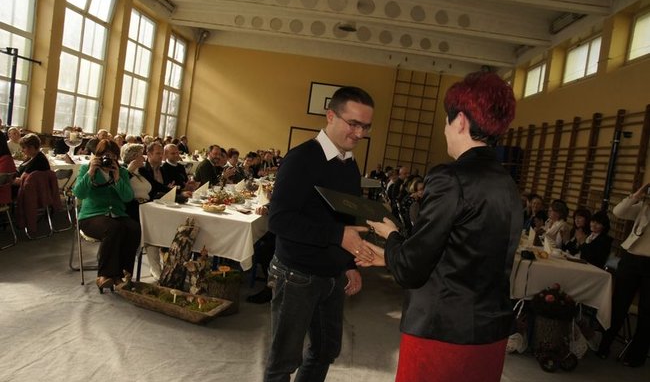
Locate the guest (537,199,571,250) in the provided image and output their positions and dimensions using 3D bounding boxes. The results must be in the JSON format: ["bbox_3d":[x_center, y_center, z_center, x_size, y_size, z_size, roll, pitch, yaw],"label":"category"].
[{"bbox_3d":[2.866,0.796,5.766,0.740,1.340,0.480,7,4,-12],"label":"guest"}]

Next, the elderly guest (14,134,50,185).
[{"bbox_3d":[-3.706,-0.084,5.551,0.750,1.250,0.480,9,4,9],"label":"elderly guest"}]

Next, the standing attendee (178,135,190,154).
[{"bbox_3d":[-4.732,-1.094,14.812,0.500,1.520,0.550,4,6,-45],"label":"standing attendee"}]

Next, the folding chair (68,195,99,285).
[{"bbox_3d":[-2.186,0.444,4.451,0.450,0.800,0.500,5,5,-35],"label":"folding chair"}]

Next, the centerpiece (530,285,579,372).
[{"bbox_3d":[1.995,1.150,3.897,0.400,0.680,0.400,11,5,28],"label":"centerpiece"}]

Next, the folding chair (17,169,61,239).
[{"bbox_3d":[-3.658,0.146,5.547,0.500,0.810,0.470,9,4,10],"label":"folding chair"}]

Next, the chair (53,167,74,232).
[{"bbox_3d":[-3.712,0.098,6.066,0.480,0.800,0.450,8,4,2],"label":"chair"}]

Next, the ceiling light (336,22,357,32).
[{"bbox_3d":[0.586,-4.497,12.288,0.500,0.190,0.500,8,4,0],"label":"ceiling light"}]

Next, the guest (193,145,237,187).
[{"bbox_3d":[-1.886,-0.020,7.190,0.770,1.380,0.520,10,5,25],"label":"guest"}]

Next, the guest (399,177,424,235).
[{"bbox_3d":[1.347,0.470,7.142,0.750,1.340,0.500,10,5,23],"label":"guest"}]

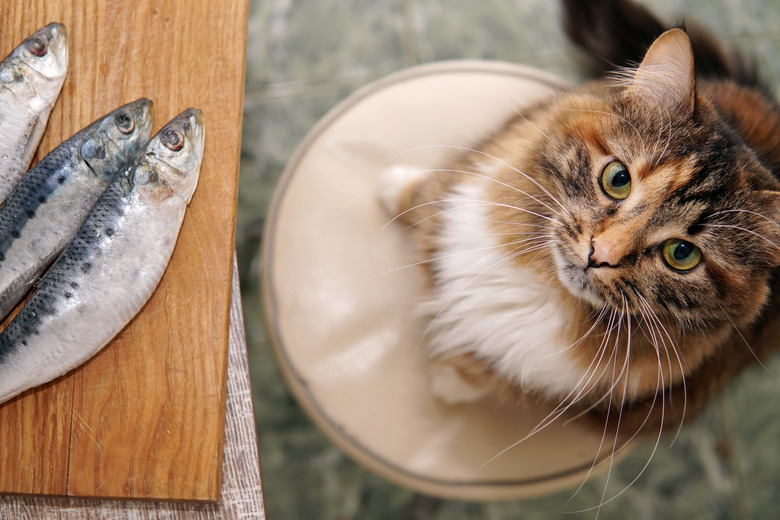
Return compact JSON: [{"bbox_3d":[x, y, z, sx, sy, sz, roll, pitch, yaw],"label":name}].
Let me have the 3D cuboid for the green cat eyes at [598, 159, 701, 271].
[{"bbox_3d":[0.122,-0.020,0.456,0.018,0.015,0.063,-43,82,23],"label":"green cat eyes"}]

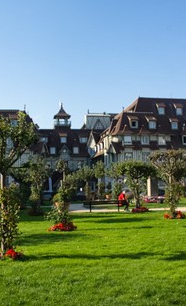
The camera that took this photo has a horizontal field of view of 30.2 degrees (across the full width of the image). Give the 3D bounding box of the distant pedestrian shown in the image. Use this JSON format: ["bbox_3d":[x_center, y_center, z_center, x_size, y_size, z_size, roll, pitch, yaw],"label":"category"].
[{"bbox_3d":[1.876,2.982,21.115,0.750,1.240,0.500,2,-6,-18],"label":"distant pedestrian"}]

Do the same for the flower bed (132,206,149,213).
[{"bbox_3d":[2.873,3.433,20.772,1.080,0.280,1.080,-1,-5,8],"label":"flower bed"}]

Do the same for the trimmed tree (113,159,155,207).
[{"bbox_3d":[2.584,2.072,21.099,2.500,3.050,2.200,-1,-5,7],"label":"trimmed tree"}]

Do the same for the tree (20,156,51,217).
[{"bbox_3d":[-3.158,1.742,19.422,1.700,3.400,1.550,1,-5,-9],"label":"tree"}]

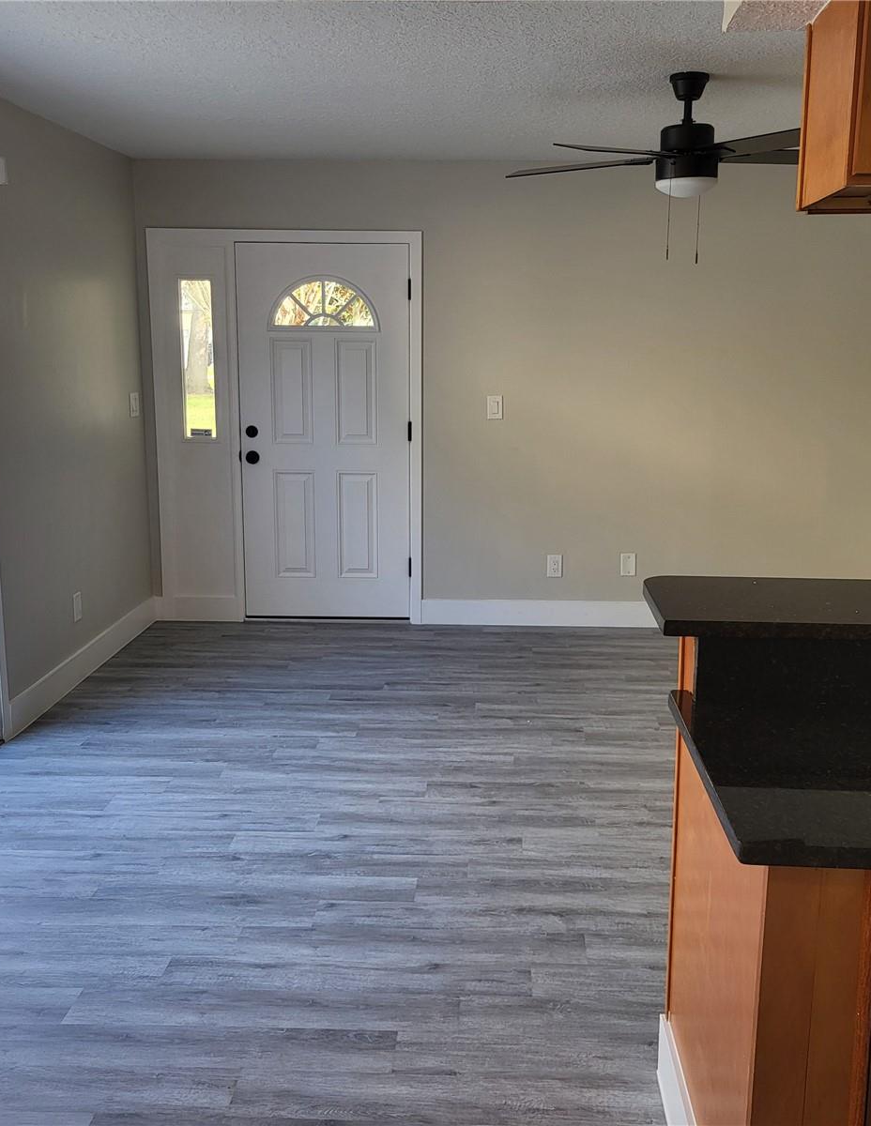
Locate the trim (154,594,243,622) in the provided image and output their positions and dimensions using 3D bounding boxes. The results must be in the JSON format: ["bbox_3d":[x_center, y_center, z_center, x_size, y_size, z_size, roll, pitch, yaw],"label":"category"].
[{"bbox_3d":[-1.303,0.253,6.243,0.490,0.142,0.030,1,11,4],"label":"trim"}]

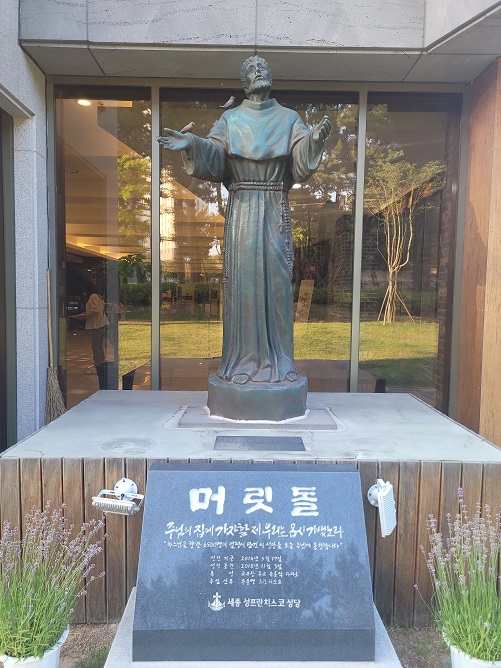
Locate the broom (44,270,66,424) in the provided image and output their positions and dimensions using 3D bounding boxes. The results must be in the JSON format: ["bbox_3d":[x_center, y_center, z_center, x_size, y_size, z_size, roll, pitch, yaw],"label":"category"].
[{"bbox_3d":[-1.545,0.310,3.954,0.300,1.631,0.170,-3,0,-1],"label":"broom"}]

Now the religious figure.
[{"bbox_3d":[-0.044,-0.605,3.163,1.000,2.190,0.660,1,4,-1],"label":"religious figure"}]

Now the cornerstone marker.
[{"bbox_3d":[0.017,0.905,2.055,0.905,0.619,0.400,1,4,-1],"label":"cornerstone marker"}]

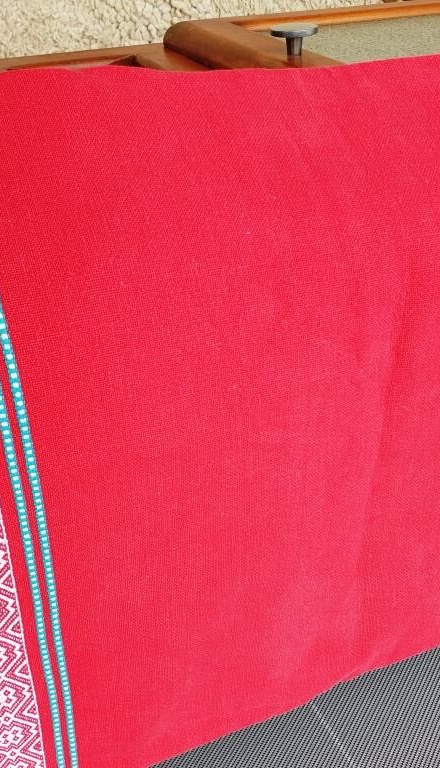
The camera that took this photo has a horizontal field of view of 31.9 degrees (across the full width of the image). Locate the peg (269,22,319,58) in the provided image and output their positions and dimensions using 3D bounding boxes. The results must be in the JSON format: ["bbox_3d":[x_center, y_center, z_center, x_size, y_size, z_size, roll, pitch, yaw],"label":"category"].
[{"bbox_3d":[0.051,-0.237,0.532,0.033,0.018,0.033,-2,35,0],"label":"peg"}]

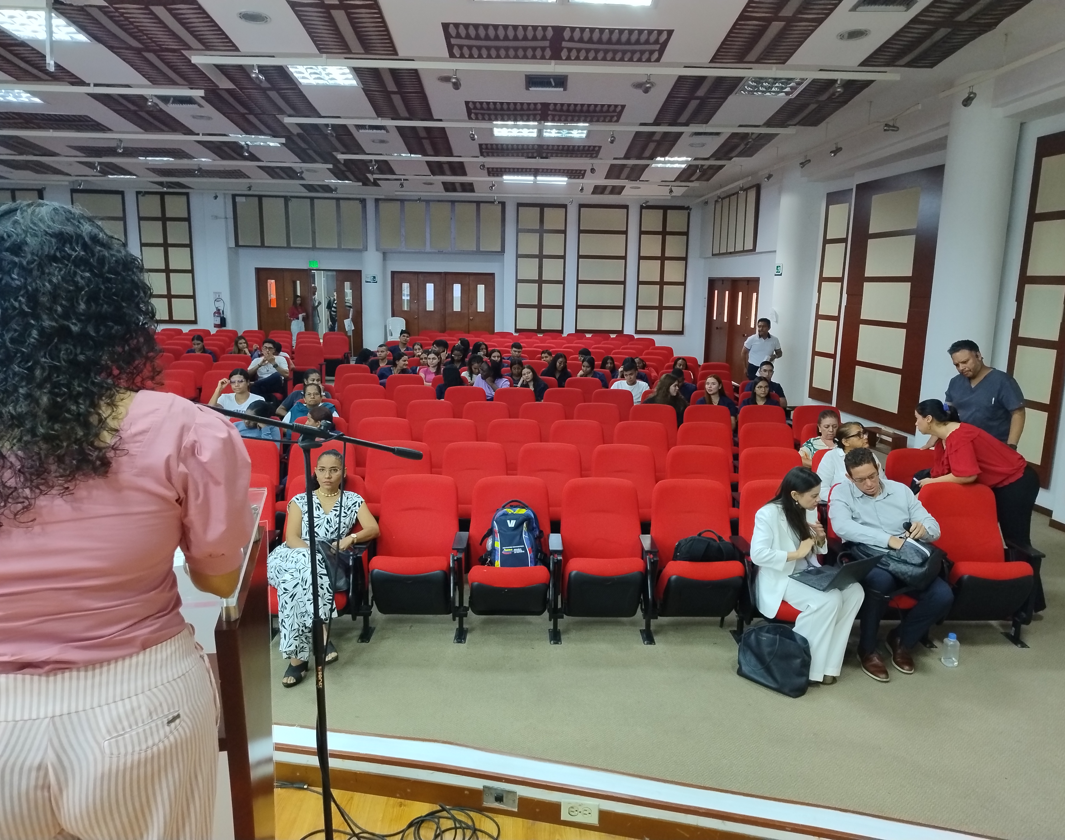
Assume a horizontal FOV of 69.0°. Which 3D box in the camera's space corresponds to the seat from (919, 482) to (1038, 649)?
[{"bbox_3d":[2.705,0.898,4.800,0.560,0.920,0.600,1,10,-1],"label":"seat"}]

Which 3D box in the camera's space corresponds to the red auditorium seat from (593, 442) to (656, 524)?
[{"bbox_3d":[0.672,0.655,5.556,0.570,0.884,0.620,1,10,-2],"label":"red auditorium seat"}]

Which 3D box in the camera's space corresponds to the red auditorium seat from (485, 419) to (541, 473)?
[{"bbox_3d":[-0.170,0.489,6.769,0.560,0.920,0.600,1,10,-1],"label":"red auditorium seat"}]

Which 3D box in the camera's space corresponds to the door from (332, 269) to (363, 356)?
[{"bbox_3d":[-4.497,-2.565,18.947,0.636,2.124,0.060,1,10,-2],"label":"door"}]

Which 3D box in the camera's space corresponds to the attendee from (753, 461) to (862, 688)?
[{"bbox_3d":[1.454,0.810,4.245,0.490,1.090,0.720,-6,13,-33],"label":"attendee"}]

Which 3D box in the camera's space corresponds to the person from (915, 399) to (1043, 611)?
[{"bbox_3d":[2.973,0.567,5.225,0.830,1.386,0.480,5,11,20],"label":"person"}]

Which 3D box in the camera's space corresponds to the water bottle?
[{"bbox_3d":[2.334,1.278,4.317,0.080,0.182,0.080,1,10,-2],"label":"water bottle"}]

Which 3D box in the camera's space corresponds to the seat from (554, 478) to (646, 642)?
[{"bbox_3d":[0.414,0.828,4.584,0.570,0.888,0.620,1,10,-2],"label":"seat"}]

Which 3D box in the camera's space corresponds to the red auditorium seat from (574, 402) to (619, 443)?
[{"bbox_3d":[0.633,0.305,7.477,0.580,0.865,0.610,1,11,-1],"label":"red auditorium seat"}]

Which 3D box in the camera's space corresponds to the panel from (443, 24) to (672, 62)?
[{"bbox_3d":[0.219,-3.353,6.919,1.968,0.050,0.998,1,10,-1],"label":"panel"}]

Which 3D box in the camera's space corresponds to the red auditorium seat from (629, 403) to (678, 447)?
[{"bbox_3d":[1.191,0.359,7.555,0.560,0.950,0.600,1,10,0],"label":"red auditorium seat"}]

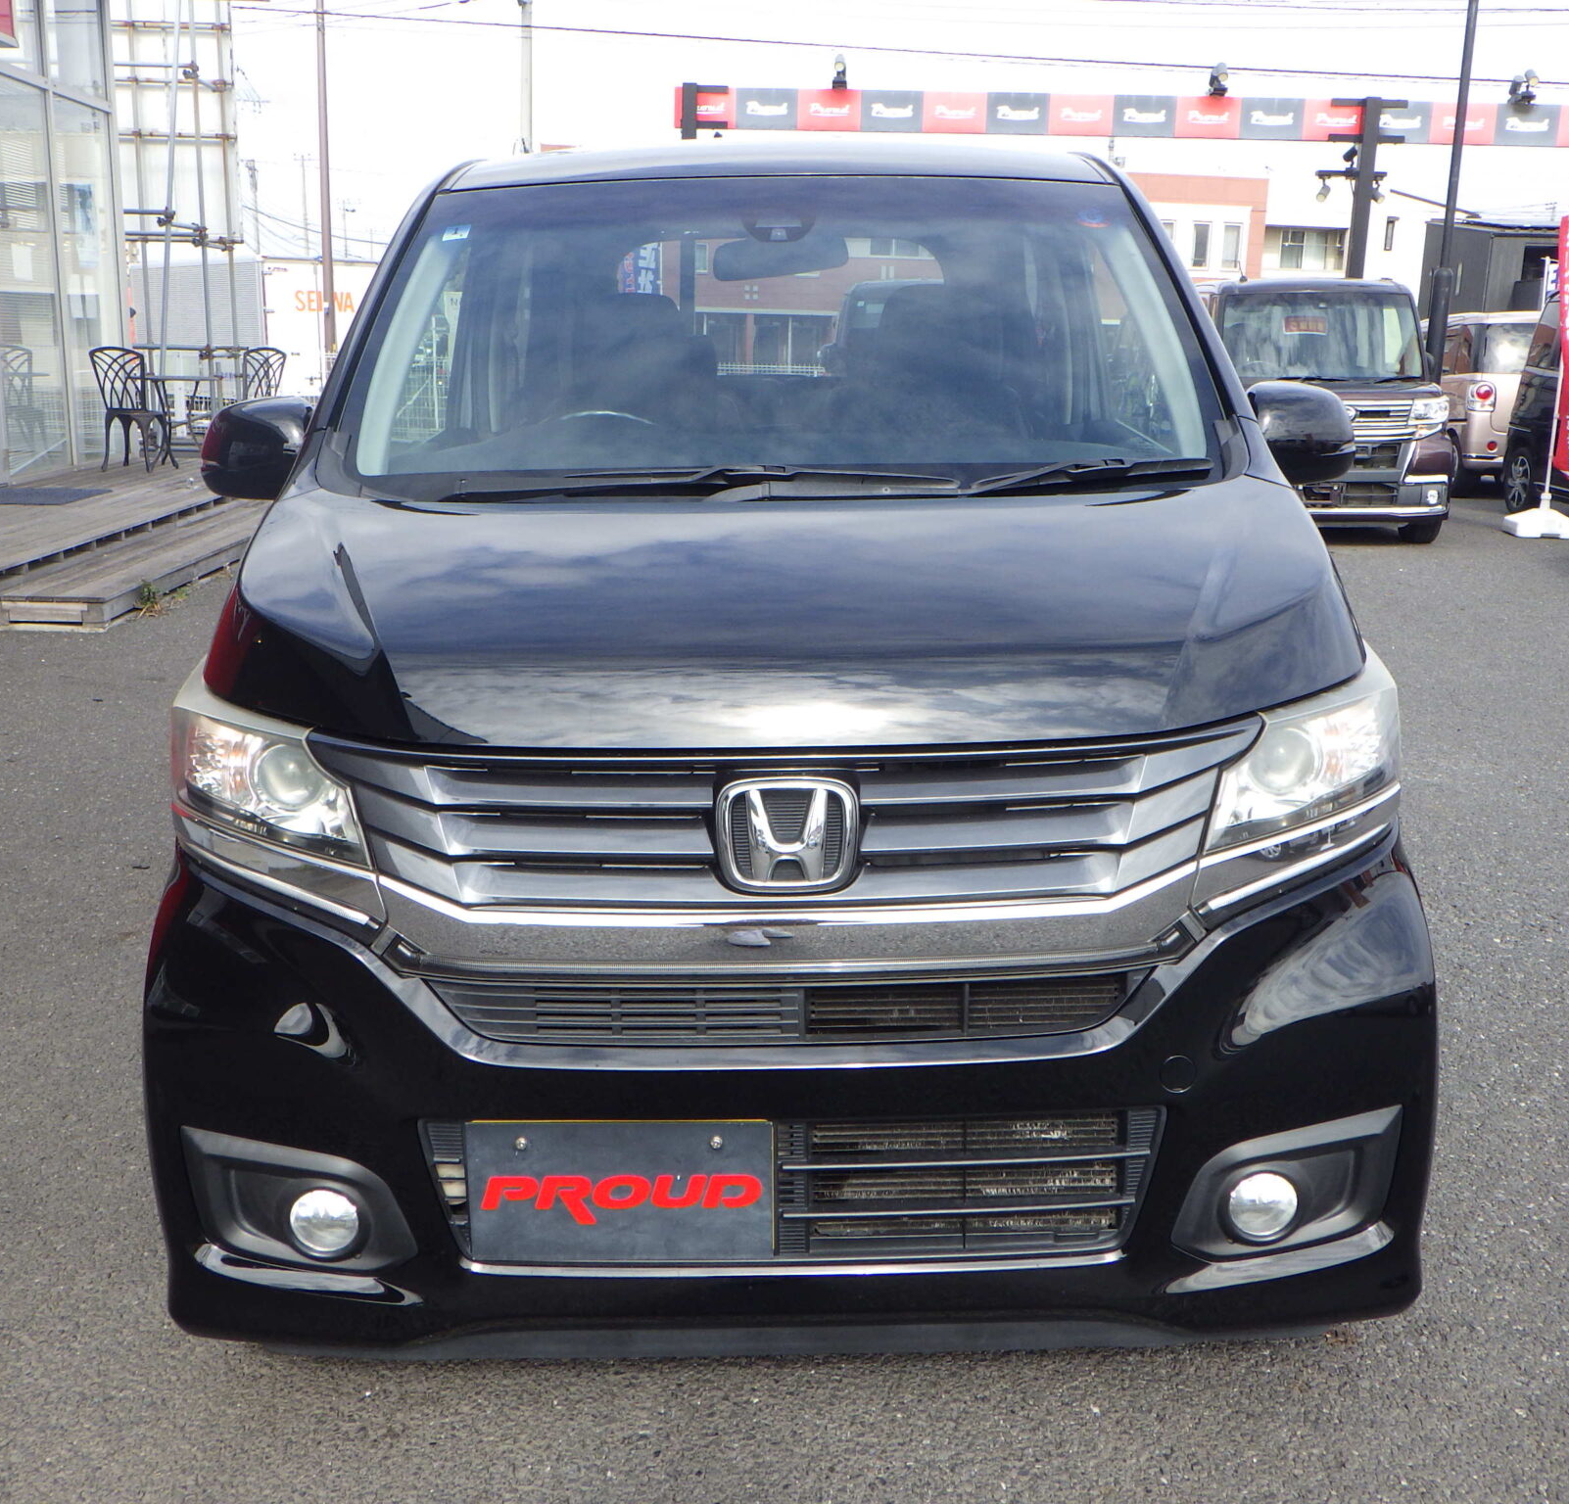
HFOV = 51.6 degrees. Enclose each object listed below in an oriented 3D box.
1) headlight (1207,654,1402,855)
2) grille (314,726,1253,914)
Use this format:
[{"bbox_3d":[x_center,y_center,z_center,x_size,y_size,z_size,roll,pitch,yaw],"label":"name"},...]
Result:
[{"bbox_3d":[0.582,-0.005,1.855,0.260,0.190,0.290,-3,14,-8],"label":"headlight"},{"bbox_3d":[-0.005,0.073,1.705,1.010,0.185,0.170,0,14,0],"label":"grille"}]

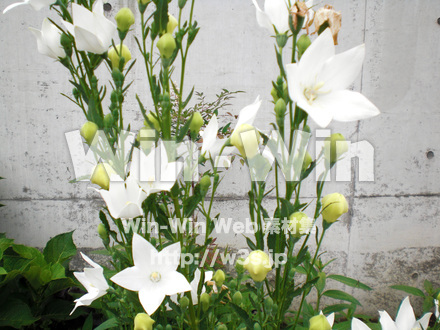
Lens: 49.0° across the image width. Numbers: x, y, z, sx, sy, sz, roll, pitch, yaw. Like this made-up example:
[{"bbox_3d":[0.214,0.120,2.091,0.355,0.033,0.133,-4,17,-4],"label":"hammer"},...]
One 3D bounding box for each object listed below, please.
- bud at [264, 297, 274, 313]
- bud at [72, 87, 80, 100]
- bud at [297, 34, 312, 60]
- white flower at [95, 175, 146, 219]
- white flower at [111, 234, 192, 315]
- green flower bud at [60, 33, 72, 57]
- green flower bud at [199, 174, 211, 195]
[{"bbox_3d":[0.059,0.168,0.580,0.011,0.020,0.011,0,13,0],"label":"bud"},{"bbox_3d":[-0.158,-0.079,0.530,0.007,0.015,0.007,-16,13,0],"label":"bud"},{"bbox_3d":[0.087,-0.123,0.500,0.015,0.025,0.015,10,13,0],"label":"bud"},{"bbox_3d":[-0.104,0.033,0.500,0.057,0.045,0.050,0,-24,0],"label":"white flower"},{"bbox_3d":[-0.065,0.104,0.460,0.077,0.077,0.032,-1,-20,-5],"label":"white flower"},{"bbox_3d":[-0.162,-0.127,0.510,0.012,0.025,0.012,-16,13,0],"label":"green flower bud"},{"bbox_3d":[-0.017,0.022,0.550,0.012,0.023,0.012,12,13,0],"label":"green flower bud"}]

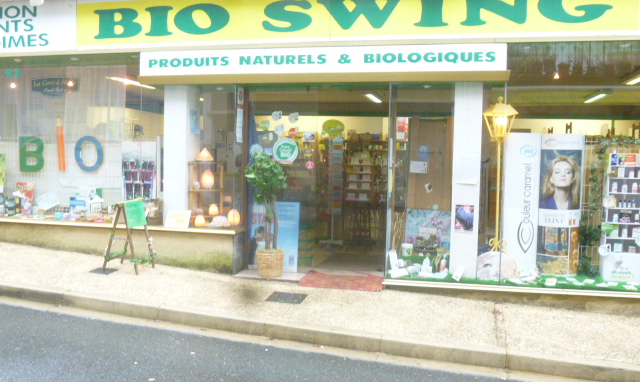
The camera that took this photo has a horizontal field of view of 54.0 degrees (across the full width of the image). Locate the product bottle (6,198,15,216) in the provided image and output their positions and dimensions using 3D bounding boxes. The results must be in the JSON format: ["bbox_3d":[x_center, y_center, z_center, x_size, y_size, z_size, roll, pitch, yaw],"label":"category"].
[{"bbox_3d":[-3.886,0.197,7.892,0.085,0.220,0.085,2,3,14],"label":"product bottle"}]

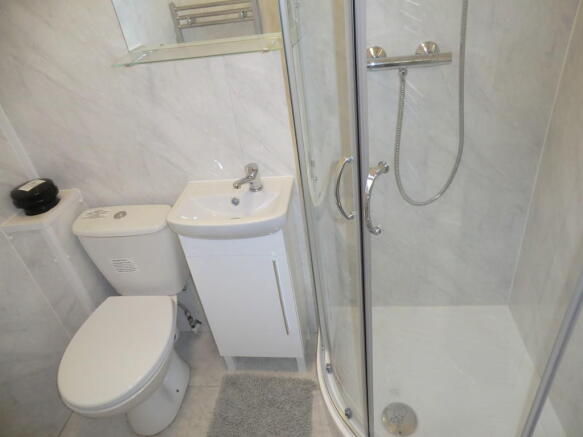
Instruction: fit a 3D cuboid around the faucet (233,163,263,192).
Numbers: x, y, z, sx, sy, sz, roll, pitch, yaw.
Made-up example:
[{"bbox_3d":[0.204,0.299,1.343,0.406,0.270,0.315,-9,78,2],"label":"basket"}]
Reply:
[{"bbox_3d":[-0.150,-0.132,1.385,0.108,0.096,0.048,-33,41,-32],"label":"faucet"}]

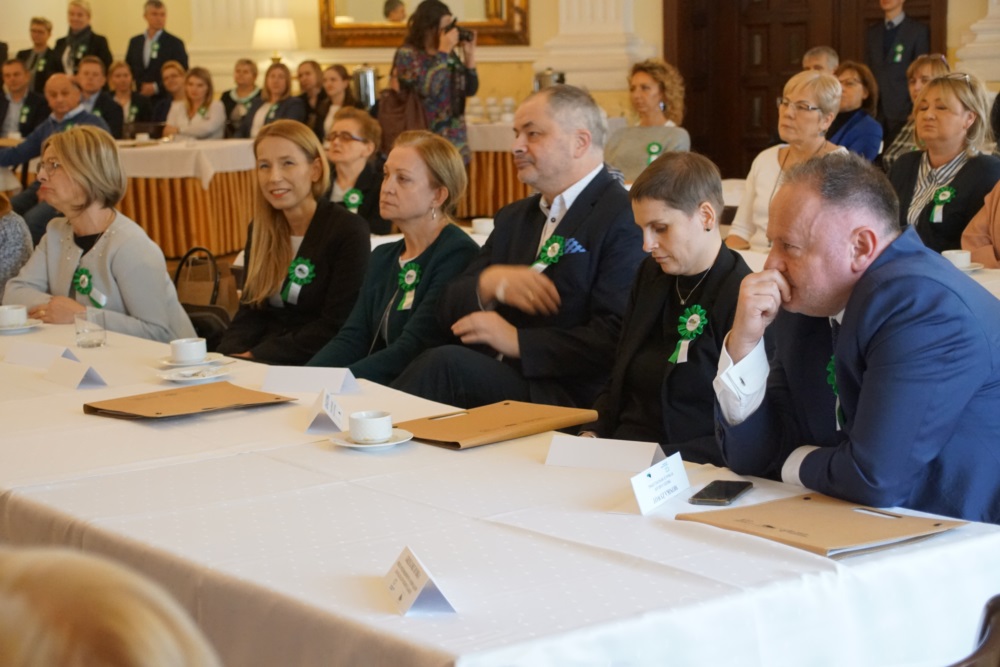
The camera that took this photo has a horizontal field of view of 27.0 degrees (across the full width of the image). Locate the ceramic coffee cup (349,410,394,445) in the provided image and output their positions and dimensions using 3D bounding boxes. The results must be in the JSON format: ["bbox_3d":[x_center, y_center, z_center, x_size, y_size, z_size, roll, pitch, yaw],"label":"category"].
[{"bbox_3d":[-0.240,0.175,3.865,0.082,0.050,0.088,-1,9,0],"label":"ceramic coffee cup"}]

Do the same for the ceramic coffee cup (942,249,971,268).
[{"bbox_3d":[1.358,-0.222,6.200,0.086,0.049,0.093,-1,9,0],"label":"ceramic coffee cup"}]

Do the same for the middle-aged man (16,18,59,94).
[{"bbox_3d":[-3.432,-1.594,15.691,0.500,1.620,0.320,2,9,20],"label":"middle-aged man"}]

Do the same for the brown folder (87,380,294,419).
[{"bbox_3d":[-0.639,0.145,4.322,0.330,0.020,0.268,-8,11,-38],"label":"brown folder"}]

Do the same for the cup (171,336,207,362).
[{"bbox_3d":[-0.728,0.041,4.880,0.086,0.049,0.093,-1,9,0],"label":"cup"}]

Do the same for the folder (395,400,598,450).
[{"bbox_3d":[-0.030,0.169,4.050,0.330,0.020,0.268,-8,11,-37],"label":"folder"}]

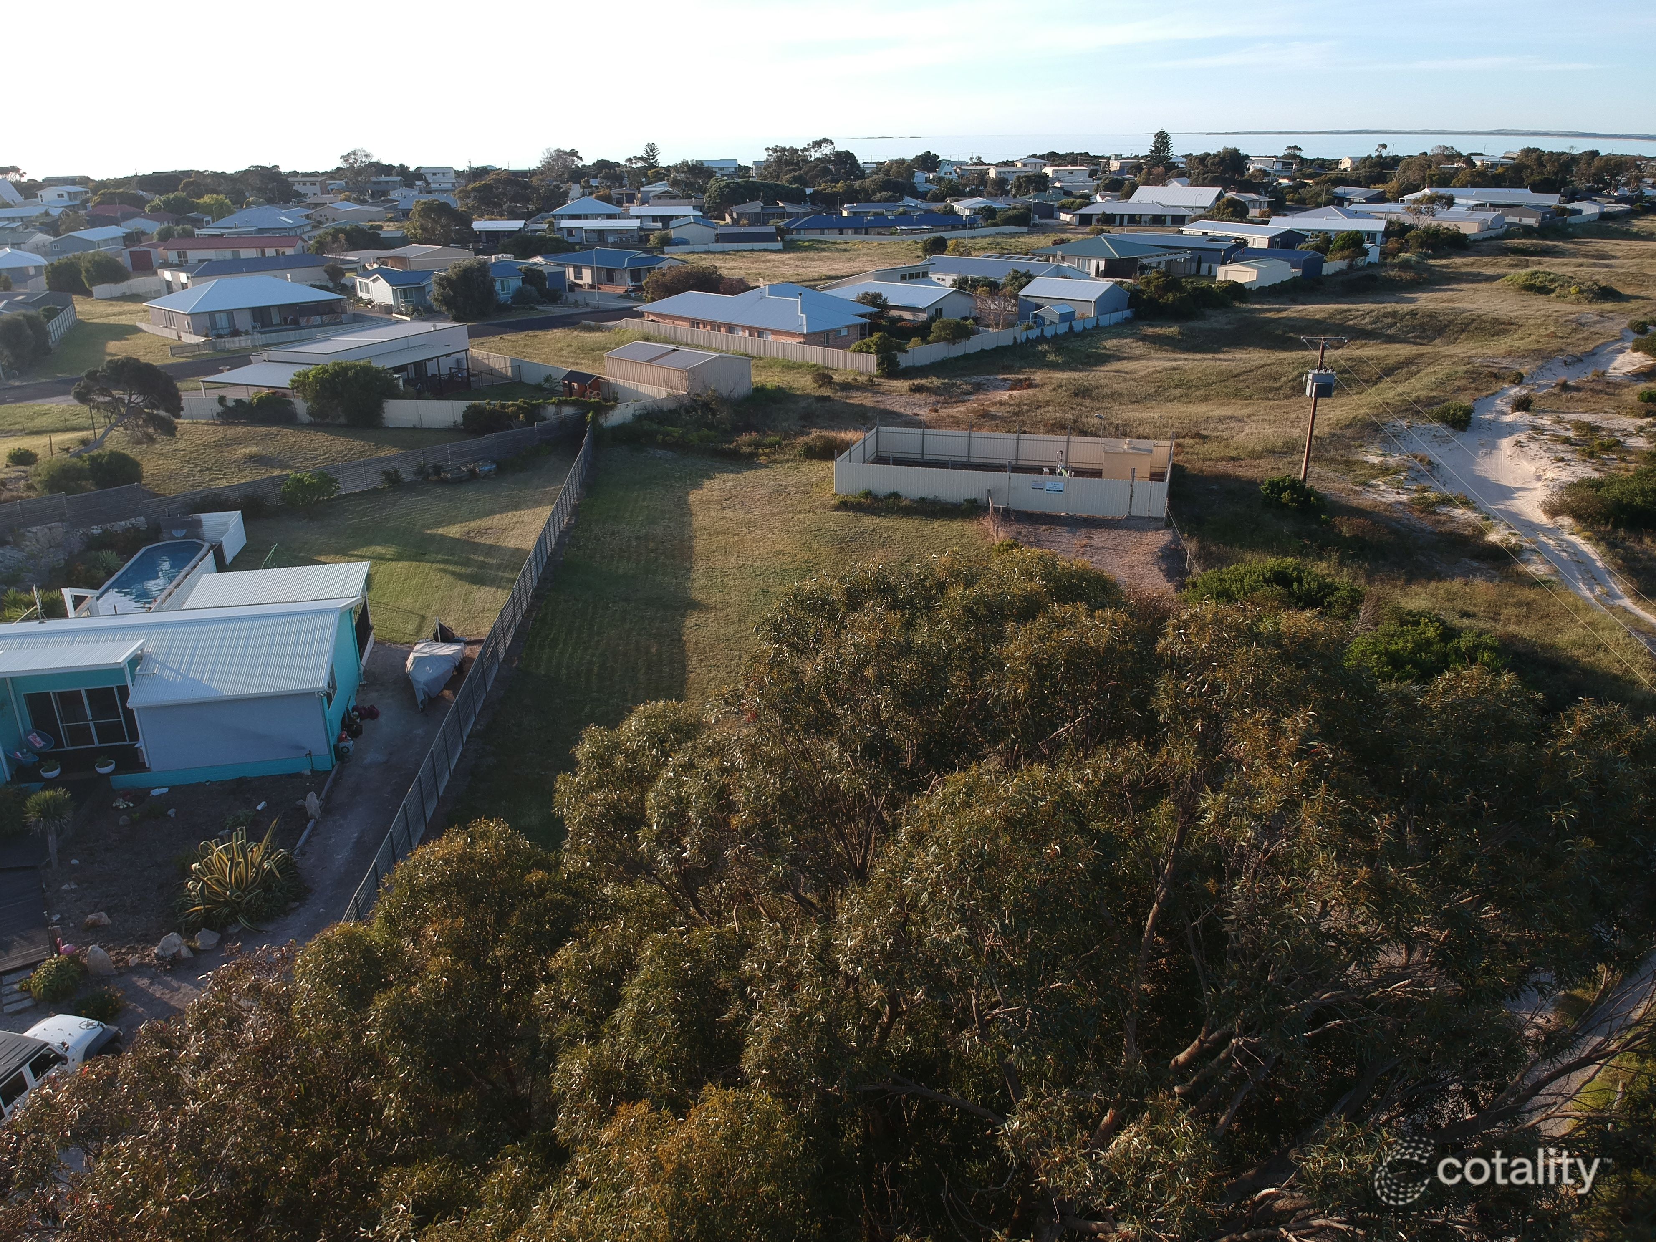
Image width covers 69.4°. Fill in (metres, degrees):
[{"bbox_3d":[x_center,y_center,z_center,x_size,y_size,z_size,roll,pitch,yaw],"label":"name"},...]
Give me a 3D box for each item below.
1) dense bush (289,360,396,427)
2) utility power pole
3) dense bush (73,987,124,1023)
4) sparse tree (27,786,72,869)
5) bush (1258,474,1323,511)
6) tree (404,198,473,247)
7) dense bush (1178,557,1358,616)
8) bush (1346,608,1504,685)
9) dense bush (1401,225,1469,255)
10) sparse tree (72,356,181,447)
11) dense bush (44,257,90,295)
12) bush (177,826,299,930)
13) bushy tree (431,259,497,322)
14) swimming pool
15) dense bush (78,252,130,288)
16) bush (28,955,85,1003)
[{"bbox_3d":[-33.000,-15.412,81.364,6.667,4.377,5.334,-9,24,-20],"label":"dense bush"},{"bbox_3d":[26.532,-11.396,65.500,2.400,8.300,1.000,4,23,10],"label":"utility power pole"},{"bbox_3d":[-16.789,8.846,27.549,1.016,0.537,0.914,-17,27,-34],"label":"dense bush"},{"bbox_3d":[-21.346,5.740,32.973,1.350,2.480,1.350,-16,27,-34],"label":"sparse tree"},{"bbox_3d":[24.712,-7.021,63.703,3.299,1.672,2.804,8,24,20],"label":"bush"},{"bbox_3d":[-74.236,-75.721,228.155,12.384,9.129,11.146,-7,23,-16],"label":"tree"},{"bbox_3d":[18.980,-1.794,51.188,7.343,1.495,4.773,8,24,20],"label":"dense bush"},{"bbox_3d":[22.153,0.664,44.337,5.306,2.077,3.980,11,25,26],"label":"bush"},{"bbox_3d":[108.316,-68.025,213.157,10.531,4.970,7.372,10,24,24],"label":"dense bush"},{"bbox_3d":[-44.046,-13.688,75.084,6.300,6.100,5.200,-13,25,-28],"label":"sparse tree"},{"bbox_3d":[-100.018,-45.331,157.280,5.033,4.904,5.033,-13,26,-29],"label":"dense bush"},{"bbox_3d":[-15.192,6.735,30.958,2.806,2.000,2.806,-13,25,-28],"label":"bush"},{"bbox_3d":[-40.382,-36.791,132.937,7.023,6.787,7.023,-7,23,-15],"label":"bushy tree"},{"bbox_3d":[-31.163,-1.557,55.212,3.076,1.200,10.300,-5,23,-11],"label":"swimming pool"},{"bbox_3d":[-94.788,-45.569,156.937,5.524,5.544,5.524,-13,25,-28],"label":"dense bush"},{"bbox_3d":[-18.083,8.237,27.930,1.140,0.873,1.026,-17,27,-35],"label":"bush"}]

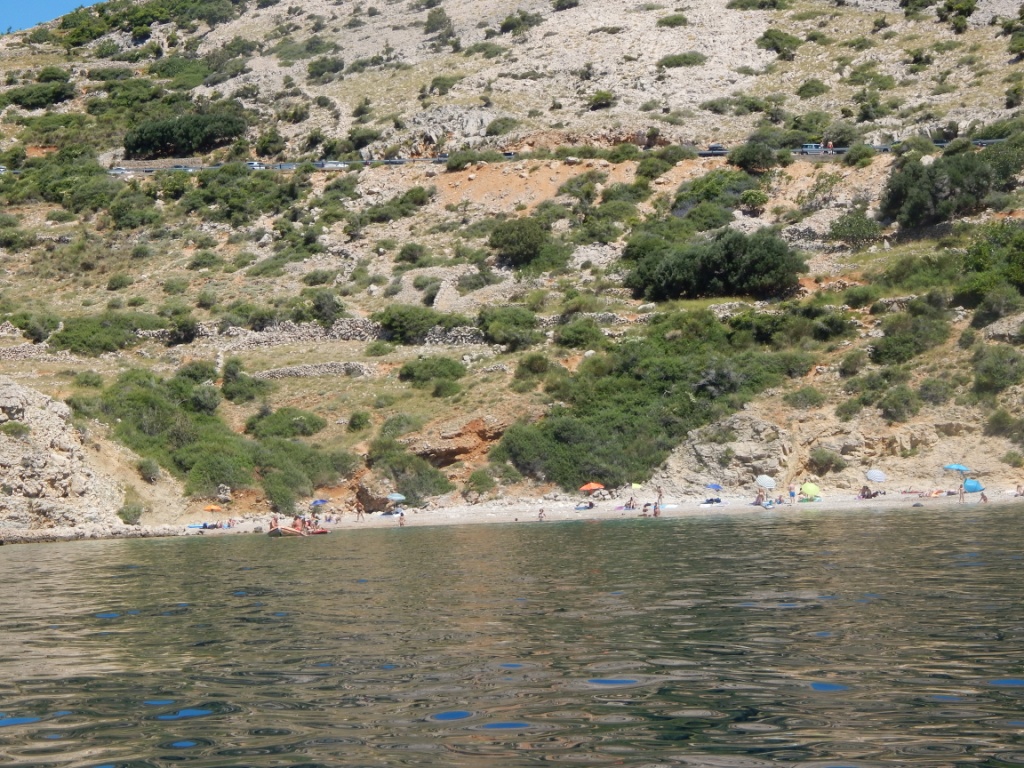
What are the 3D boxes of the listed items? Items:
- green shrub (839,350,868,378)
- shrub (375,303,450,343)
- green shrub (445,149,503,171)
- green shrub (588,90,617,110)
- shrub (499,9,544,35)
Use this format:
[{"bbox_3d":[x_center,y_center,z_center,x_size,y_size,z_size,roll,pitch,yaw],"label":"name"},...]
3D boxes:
[{"bbox_3d":[35.860,-2.150,233.000,2.940,2.520,2.650,-2,-3,0],"label":"green shrub"},{"bbox_3d":[-11.230,-6.650,248.000,8.270,4.250,6.200,-2,-3,0],"label":"shrub"},{"bbox_3d":[-5.314,-32.612,323.000,8.440,2.750,4.500,-3,-3,-1],"label":"green shrub"},{"bbox_3d":[13.660,-42.550,333.000,3.450,2.700,2.930,-2,-3,0],"label":"green shrub"},{"bbox_3d":[1.735,-62.819,385.000,7.460,4.040,5.000,-3,-3,1],"label":"shrub"}]

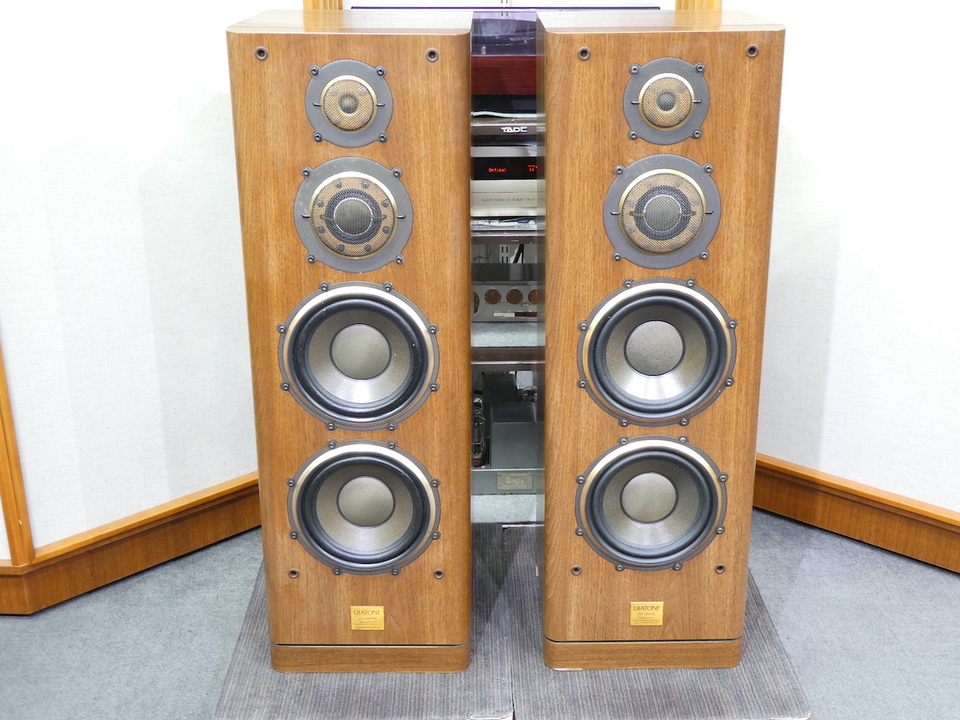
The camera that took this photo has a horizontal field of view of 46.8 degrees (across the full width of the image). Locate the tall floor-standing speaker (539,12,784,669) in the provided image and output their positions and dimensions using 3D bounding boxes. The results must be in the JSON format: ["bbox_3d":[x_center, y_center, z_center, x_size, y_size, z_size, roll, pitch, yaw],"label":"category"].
[{"bbox_3d":[0.257,-0.026,1.761,0.317,0.981,0.348,-1,21,1],"label":"tall floor-standing speaker"}]

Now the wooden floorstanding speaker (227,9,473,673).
[{"bbox_3d":[-0.173,-0.021,1.745,0.317,0.981,0.348,0,22,0],"label":"wooden floorstanding speaker"}]

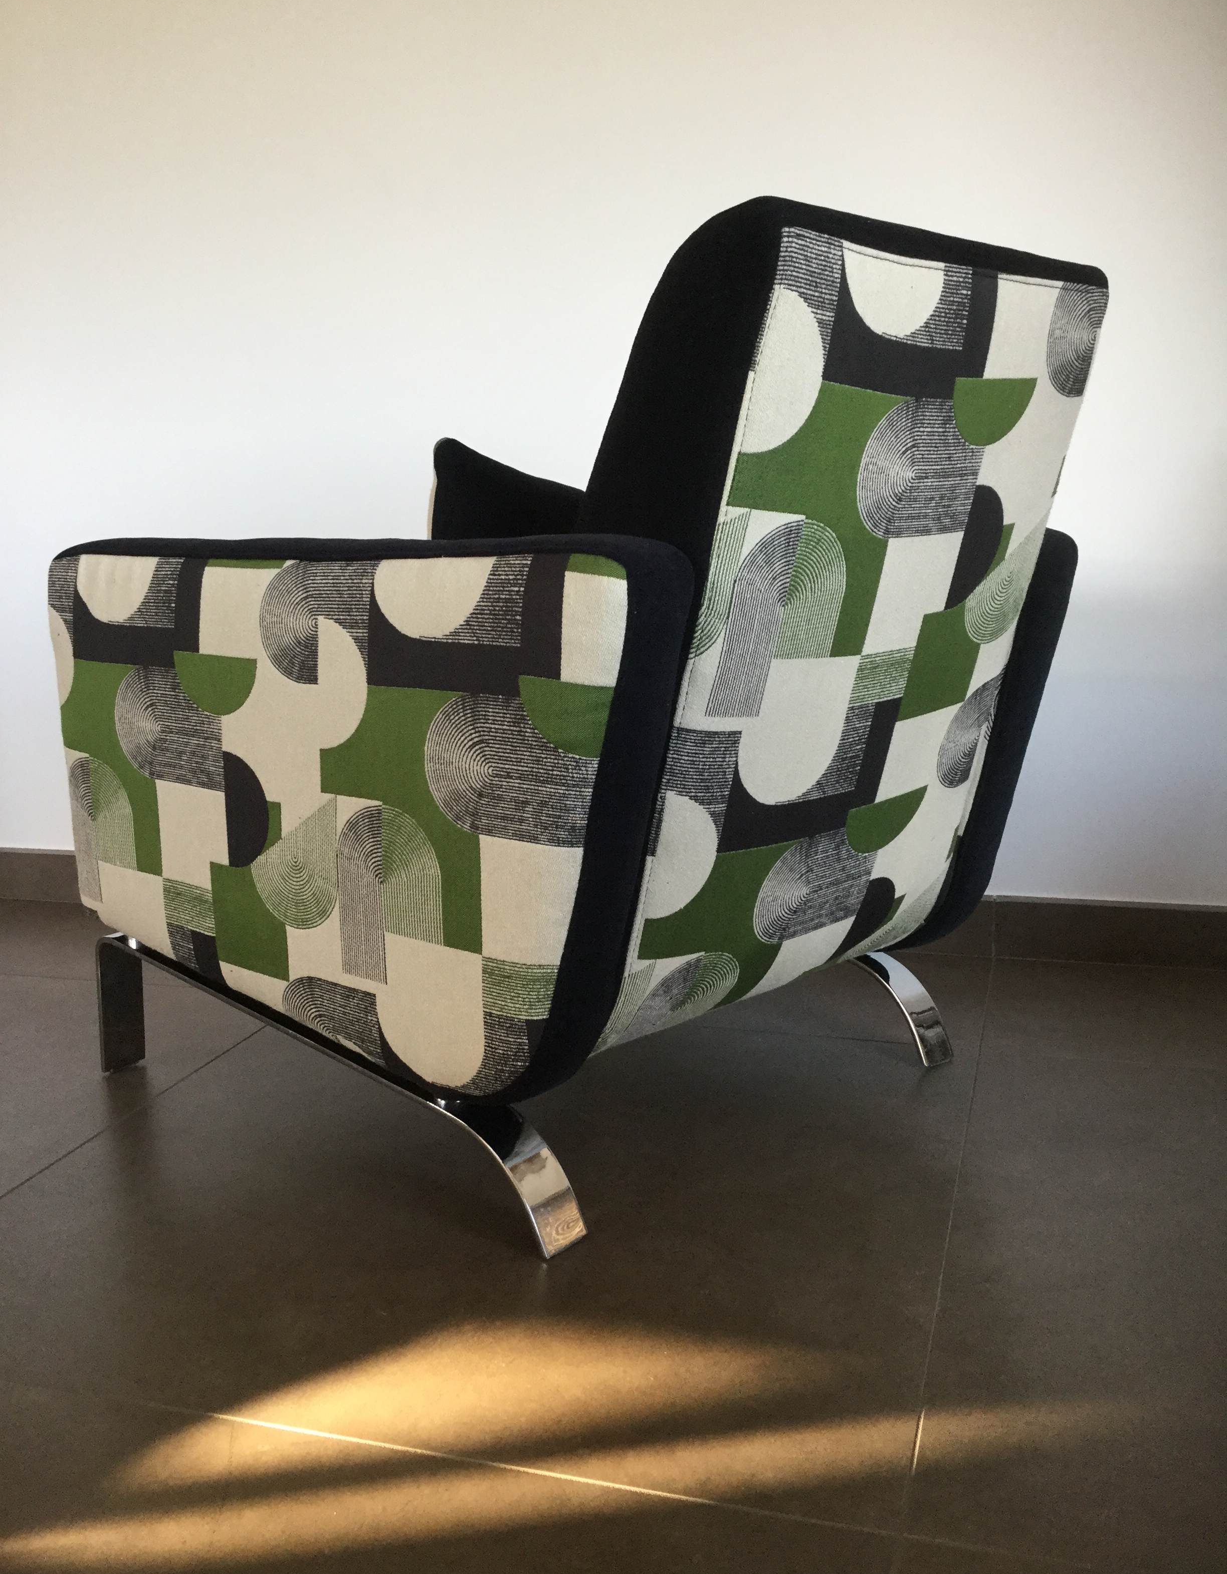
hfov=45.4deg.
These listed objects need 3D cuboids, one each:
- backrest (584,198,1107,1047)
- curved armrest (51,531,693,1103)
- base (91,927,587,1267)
[{"bbox_3d":[0.175,-0.132,1.262,0.138,0.649,0.503,26,26,37],"label":"backrest"},{"bbox_3d":[-0.250,0.014,1.294,0.781,0.462,0.073,7,13,40],"label":"curved armrest"},{"bbox_3d":[-0.293,0.270,1.401,0.676,0.156,0.050,7,13,40],"label":"base"}]

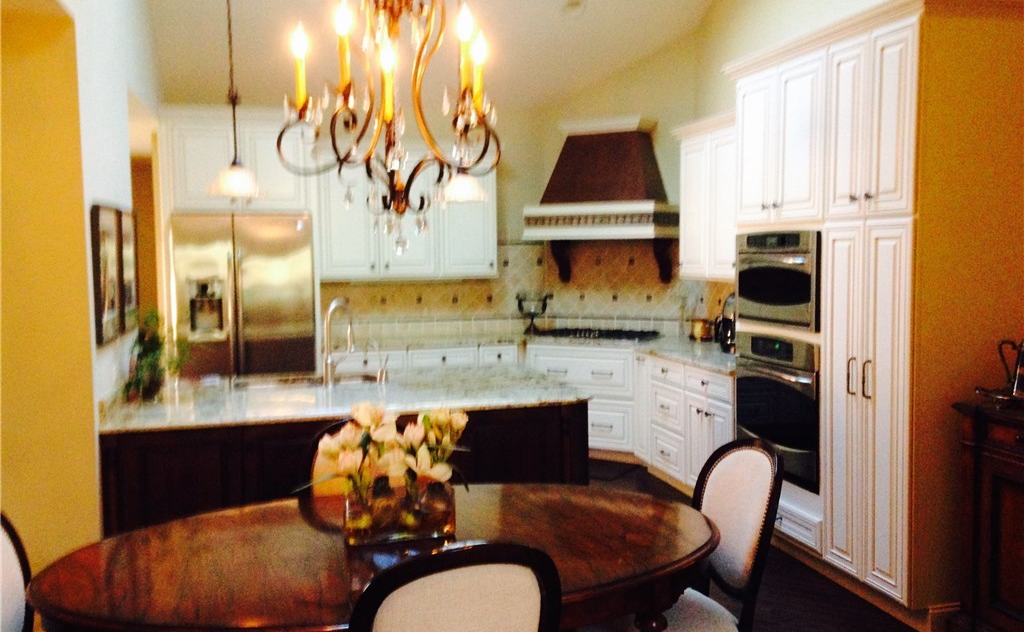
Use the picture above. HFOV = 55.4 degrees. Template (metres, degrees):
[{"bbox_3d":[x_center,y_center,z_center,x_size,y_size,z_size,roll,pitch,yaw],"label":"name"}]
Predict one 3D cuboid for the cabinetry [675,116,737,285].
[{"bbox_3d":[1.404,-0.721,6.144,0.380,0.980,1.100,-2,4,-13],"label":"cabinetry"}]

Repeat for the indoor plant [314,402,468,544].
[{"bbox_3d":[-0.352,0.445,2.882,0.452,0.387,0.290,-2,4,-14],"label":"indoor plant"}]

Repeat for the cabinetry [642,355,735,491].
[{"bbox_3d":[1.344,0.691,6.009,0.610,0.855,1.260,-2,4,-14],"label":"cabinetry"}]

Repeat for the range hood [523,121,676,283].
[{"bbox_3d":[0.656,-0.824,7.018,1.060,1.130,0.560,2,5,33],"label":"range hood"}]

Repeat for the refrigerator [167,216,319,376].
[{"bbox_3d":[-1.839,0.221,6.868,0.905,1.810,0.720,-2,4,-13],"label":"refrigerator"}]

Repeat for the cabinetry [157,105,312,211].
[{"bbox_3d":[-1.928,-1.073,6.857,1.010,0.710,0.610,-2,4,-14],"label":"cabinetry"}]

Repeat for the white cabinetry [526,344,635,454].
[{"bbox_3d":[0.633,0.598,7.047,0.900,0.800,0.600,2,5,33],"label":"white cabinetry"}]

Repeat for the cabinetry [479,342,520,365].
[{"bbox_3d":[-0.163,0.614,7.437,0.297,0.855,0.620,-2,4,-14],"label":"cabinetry"}]

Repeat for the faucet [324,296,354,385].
[{"bbox_3d":[-0.875,0.123,4.908,0.090,0.435,0.260,1,4,23],"label":"faucet"}]

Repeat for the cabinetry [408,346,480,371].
[{"bbox_3d":[-0.561,0.627,7.336,0.526,0.855,0.620,-2,4,-14],"label":"cabinetry"}]

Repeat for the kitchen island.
[{"bbox_3d":[-0.778,0.812,4.526,1.980,0.914,1.150,-2,4,-18],"label":"kitchen island"}]

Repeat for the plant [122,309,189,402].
[{"bbox_3d":[-1.605,0.163,4.427,0.280,0.420,0.250,-2,4,-13],"label":"plant"}]

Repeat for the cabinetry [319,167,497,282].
[{"bbox_3d":[-0.794,-0.705,7.354,1.330,0.865,0.340,-2,4,-14],"label":"cabinetry"}]

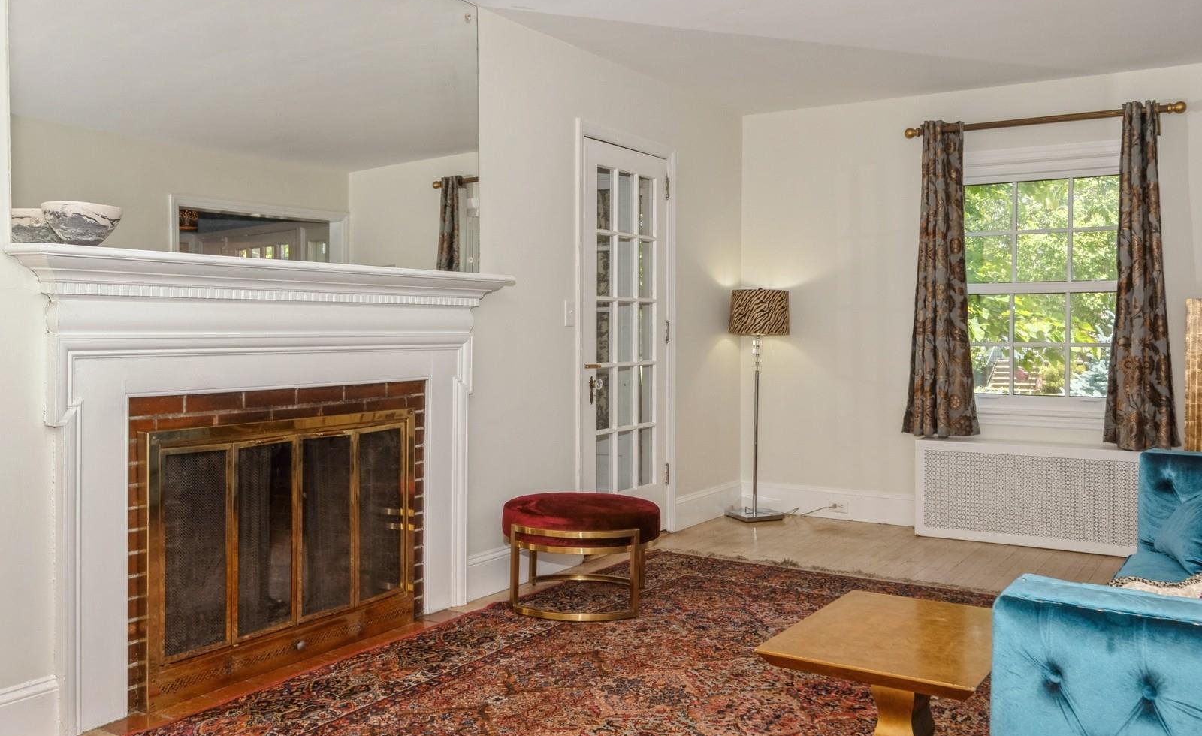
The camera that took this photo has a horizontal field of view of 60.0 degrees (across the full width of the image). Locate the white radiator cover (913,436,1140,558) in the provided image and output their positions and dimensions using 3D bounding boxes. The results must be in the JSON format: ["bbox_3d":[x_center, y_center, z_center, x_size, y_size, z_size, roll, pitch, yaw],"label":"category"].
[{"bbox_3d":[2.301,0.666,5.524,1.193,0.530,0.240,2,3,32],"label":"white radiator cover"}]

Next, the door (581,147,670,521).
[{"bbox_3d":[0.115,-0.097,5.357,0.043,2.033,0.835,2,3,32],"label":"door"}]

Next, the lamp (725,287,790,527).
[{"bbox_3d":[0.918,0.212,6.177,0.360,1.373,0.360,2,3,32],"label":"lamp"}]

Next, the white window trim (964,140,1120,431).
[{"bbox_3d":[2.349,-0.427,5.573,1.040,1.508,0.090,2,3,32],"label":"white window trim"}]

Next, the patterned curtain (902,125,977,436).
[{"bbox_3d":[1.890,-0.485,5.761,0.432,1.735,0.100,2,3,32],"label":"patterned curtain"}]

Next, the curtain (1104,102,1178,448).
[{"bbox_3d":[2.730,-0.458,5.230,0.350,1.740,0.100,2,3,32],"label":"curtain"}]

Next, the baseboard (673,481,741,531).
[{"bbox_3d":[0.645,0.810,6.182,0.023,0.175,0.880,2,3,32],"label":"baseboard"}]

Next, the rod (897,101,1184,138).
[{"bbox_3d":[2.293,-1.303,5.482,1.385,0.070,0.080,2,3,32],"label":"rod"}]

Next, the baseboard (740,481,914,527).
[{"bbox_3d":[1.373,0.811,6.250,1.120,0.175,0.023,2,3,32],"label":"baseboard"}]

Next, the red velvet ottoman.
[{"bbox_3d":[-0.081,0.755,4.295,0.650,0.407,0.650,0,2,0],"label":"red velvet ottoman"}]

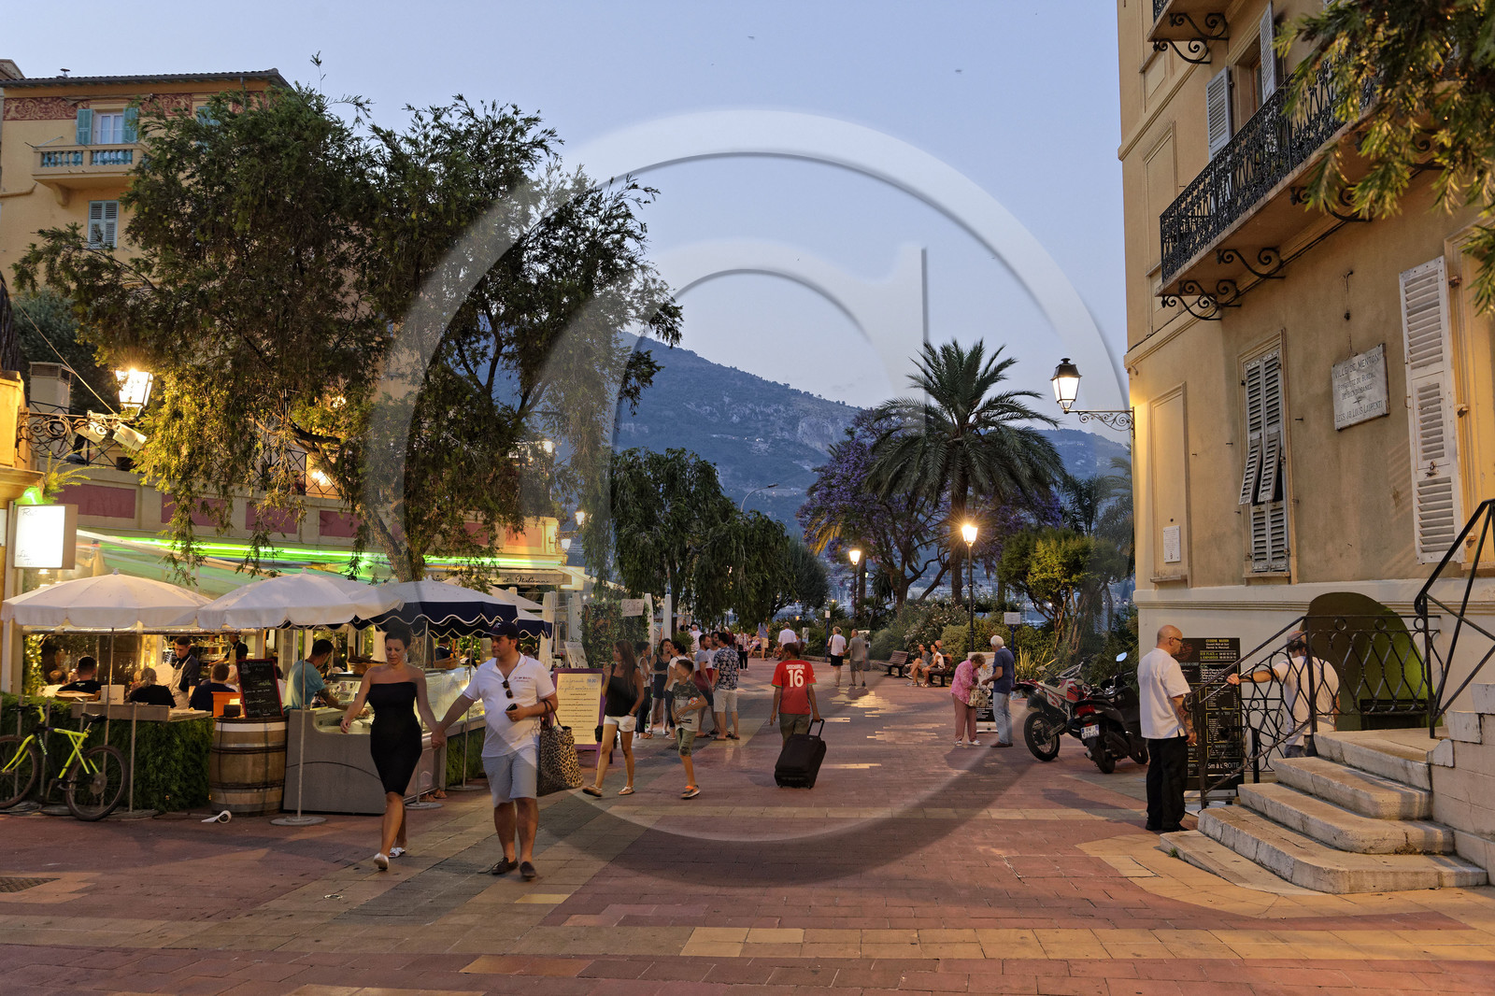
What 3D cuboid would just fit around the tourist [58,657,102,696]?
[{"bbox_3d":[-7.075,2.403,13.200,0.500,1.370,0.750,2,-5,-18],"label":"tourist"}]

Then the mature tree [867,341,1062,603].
[{"bbox_3d":[8.976,0.101,52.214,8.100,13.400,8.100,0,-5,0],"label":"mature tree"}]

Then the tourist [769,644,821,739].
[{"bbox_3d":[0.538,2.435,14.236,0.520,1.600,0.420,0,-5,-2],"label":"tourist"}]

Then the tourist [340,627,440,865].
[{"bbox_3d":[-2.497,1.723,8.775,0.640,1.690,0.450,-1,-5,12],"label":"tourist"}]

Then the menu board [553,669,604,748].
[{"bbox_3d":[-2.107,2.751,15.706,0.660,1.250,0.580,-1,-5,12],"label":"menu board"}]

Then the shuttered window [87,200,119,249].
[{"bbox_3d":[-21.940,-9.309,42.432,1.052,1.679,0.140,0,-5,6],"label":"shuttered window"}]

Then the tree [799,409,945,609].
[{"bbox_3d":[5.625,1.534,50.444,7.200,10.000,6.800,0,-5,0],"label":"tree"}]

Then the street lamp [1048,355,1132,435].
[{"bbox_3d":[4.265,-1.238,15.441,1.000,0.920,0.370,0,-5,-1],"label":"street lamp"}]

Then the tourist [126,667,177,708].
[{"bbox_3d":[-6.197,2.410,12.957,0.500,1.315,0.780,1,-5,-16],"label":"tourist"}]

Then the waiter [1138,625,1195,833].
[{"bbox_3d":[3.630,1.994,10.857,0.360,1.750,0.490,2,-5,-18],"label":"waiter"}]

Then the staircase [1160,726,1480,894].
[{"bbox_3d":[4.600,2.387,9.662,2.600,0.760,3.300,0,-5,2],"label":"staircase"}]

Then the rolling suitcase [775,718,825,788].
[{"bbox_3d":[0.646,2.727,13.763,0.410,0.250,1.070,-2,30,19],"label":"rolling suitcase"}]

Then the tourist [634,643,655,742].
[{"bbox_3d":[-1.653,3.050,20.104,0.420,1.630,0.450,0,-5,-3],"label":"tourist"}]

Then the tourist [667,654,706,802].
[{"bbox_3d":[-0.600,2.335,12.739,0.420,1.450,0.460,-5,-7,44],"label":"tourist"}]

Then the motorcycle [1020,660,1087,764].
[{"bbox_3d":[4.330,2.893,16.403,0.820,1.230,2.080,-5,-7,44],"label":"motorcycle"}]

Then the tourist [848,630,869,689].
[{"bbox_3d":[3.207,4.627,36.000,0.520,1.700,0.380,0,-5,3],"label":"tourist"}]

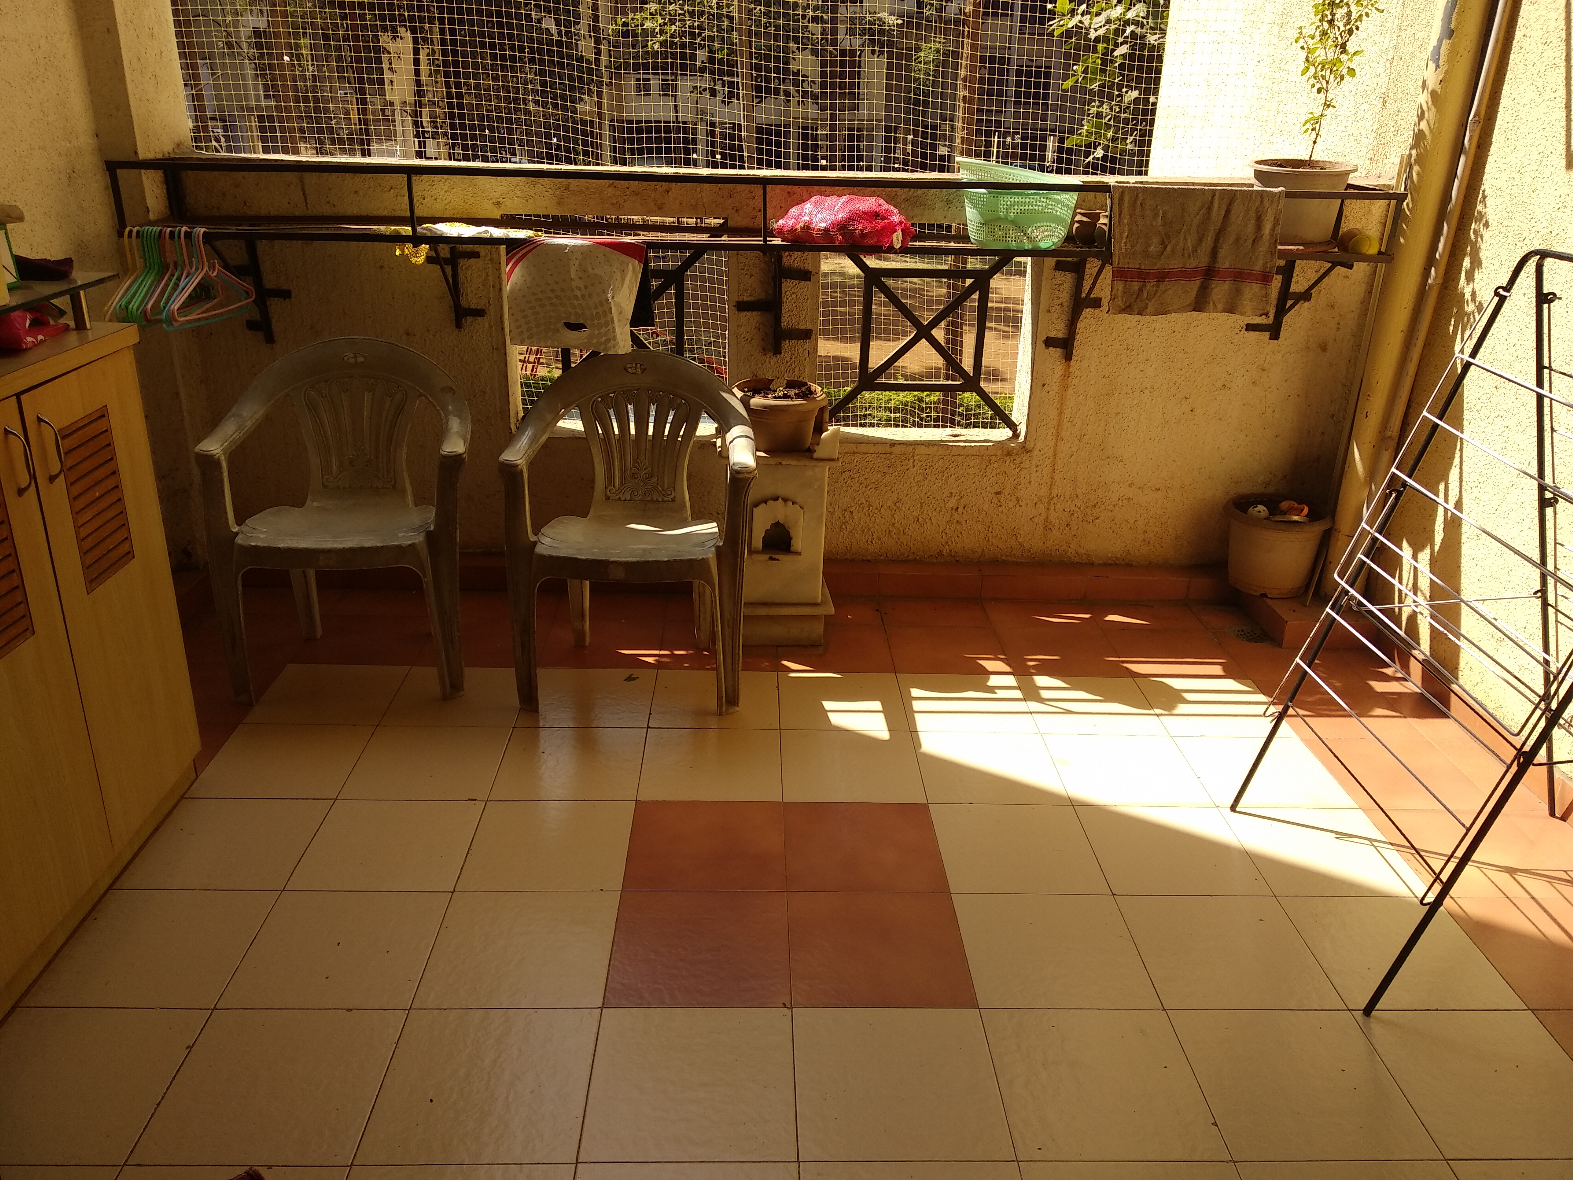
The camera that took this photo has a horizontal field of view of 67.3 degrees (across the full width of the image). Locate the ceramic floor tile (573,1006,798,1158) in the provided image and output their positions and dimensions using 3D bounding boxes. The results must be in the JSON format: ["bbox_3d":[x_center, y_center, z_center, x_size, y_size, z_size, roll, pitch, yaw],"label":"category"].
[{"bbox_3d":[-0.139,0.741,1.777,0.304,0.010,0.299,1,23,-2],"label":"ceramic floor tile"}]

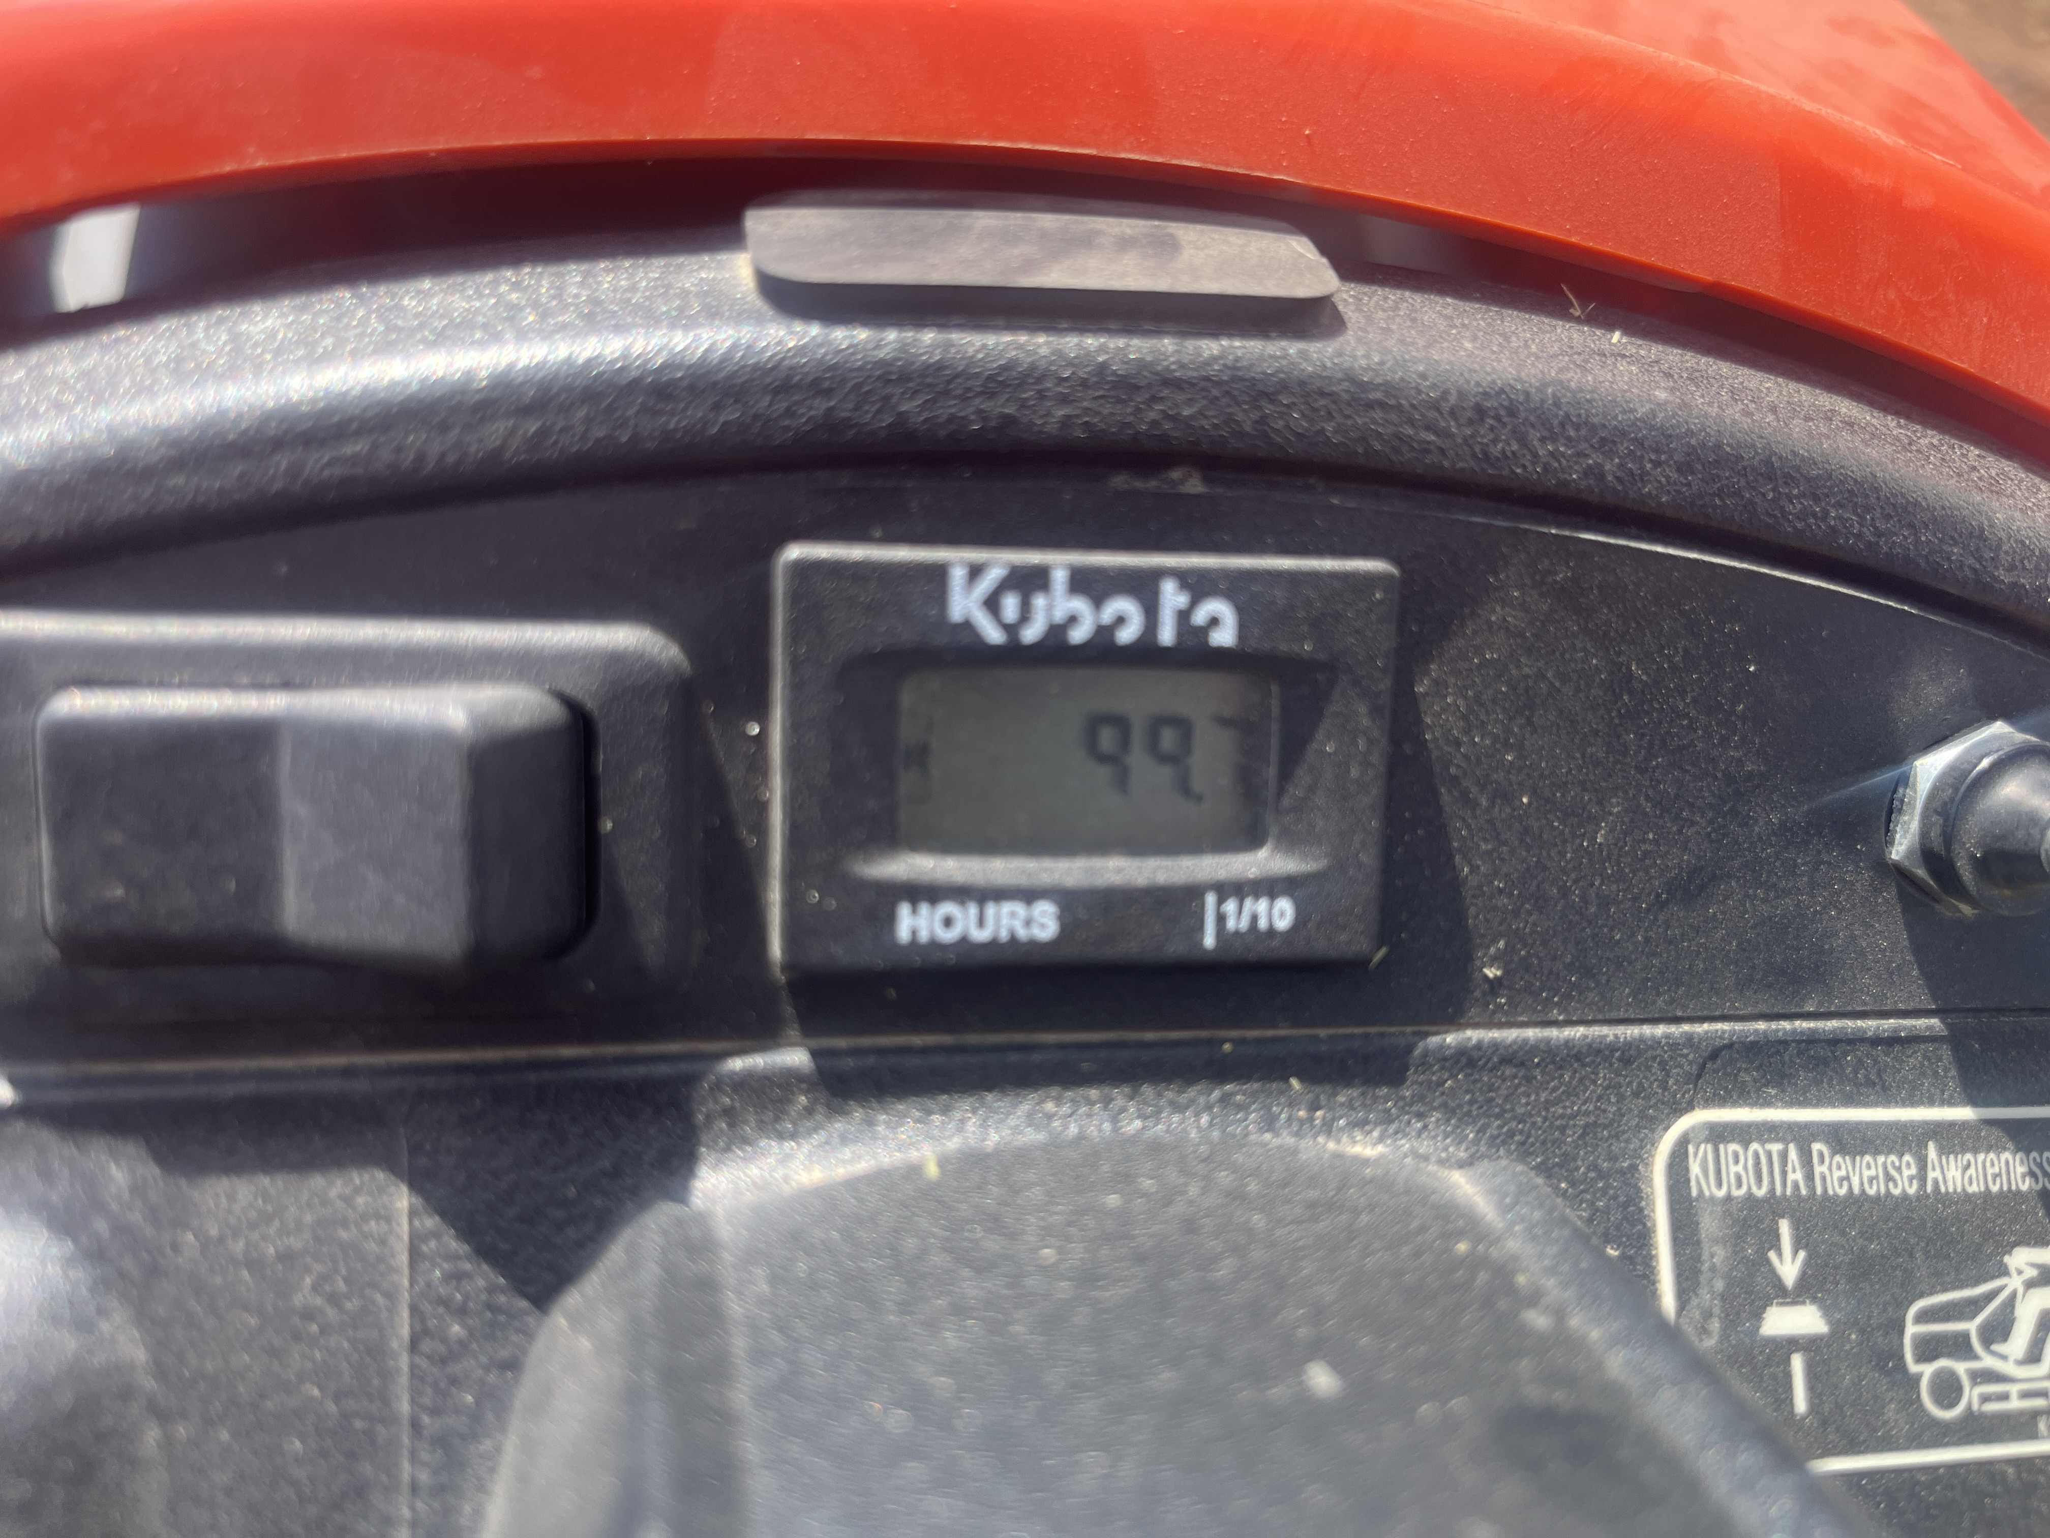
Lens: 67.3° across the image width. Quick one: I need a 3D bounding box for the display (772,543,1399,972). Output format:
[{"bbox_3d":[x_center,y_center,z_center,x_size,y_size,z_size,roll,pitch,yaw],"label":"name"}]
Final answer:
[{"bbox_3d":[0.004,-0.001,0.117,0.045,0.031,0.010,1,7,-7],"label":"display"}]

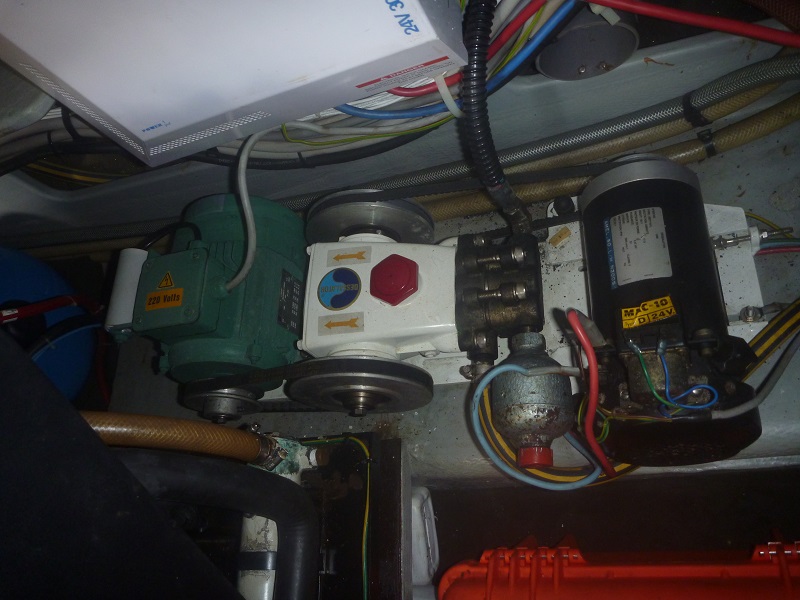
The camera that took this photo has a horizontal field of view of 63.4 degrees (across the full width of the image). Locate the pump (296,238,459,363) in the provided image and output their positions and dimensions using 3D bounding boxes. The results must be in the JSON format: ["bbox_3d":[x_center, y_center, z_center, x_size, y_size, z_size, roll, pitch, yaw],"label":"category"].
[{"bbox_3d":[-0.006,0.005,0.679,0.164,0.130,0.138,-7,63,17],"label":"pump"}]

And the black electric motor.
[{"bbox_3d":[0.250,0.007,0.625,0.144,0.140,0.272,-7,63,17],"label":"black electric motor"}]

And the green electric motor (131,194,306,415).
[{"bbox_3d":[-0.192,0.007,0.718,0.148,0.192,0.237,-7,63,17],"label":"green electric motor"}]

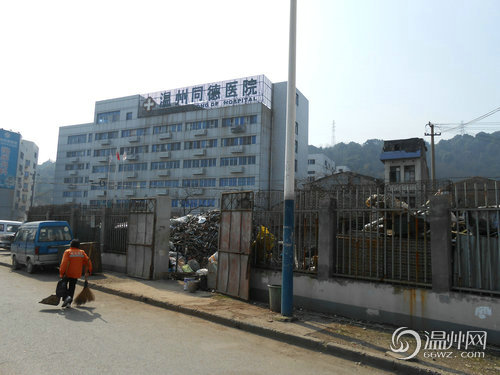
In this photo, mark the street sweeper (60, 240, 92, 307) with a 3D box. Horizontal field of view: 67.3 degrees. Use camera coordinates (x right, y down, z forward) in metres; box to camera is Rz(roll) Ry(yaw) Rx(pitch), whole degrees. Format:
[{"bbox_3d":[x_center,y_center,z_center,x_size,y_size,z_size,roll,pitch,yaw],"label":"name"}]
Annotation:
[{"bbox_3d":[-4.002,1.932,8.610,0.660,1.570,0.450,7,-8,-36],"label":"street sweeper"}]

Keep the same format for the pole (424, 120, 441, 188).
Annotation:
[{"bbox_3d":[16.528,0.174,33.701,1.280,12.100,0.320,-1,-7,26],"label":"pole"}]

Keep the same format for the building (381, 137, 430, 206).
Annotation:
[{"bbox_3d":[16.415,1.125,38.978,3.900,11.400,5.300,-2,-8,33],"label":"building"}]

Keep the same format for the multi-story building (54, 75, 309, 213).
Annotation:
[{"bbox_3d":[-15.567,-3.654,77.881,52.000,27.600,16.000,-1,-7,26],"label":"multi-story building"}]

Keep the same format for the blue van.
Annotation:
[{"bbox_3d":[-8.527,2.395,15.220,3.400,1.850,1.400,-4,-9,43],"label":"blue van"}]

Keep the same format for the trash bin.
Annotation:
[{"bbox_3d":[0.641,2.413,8.210,0.440,0.570,0.440,2,-7,0],"label":"trash bin"}]

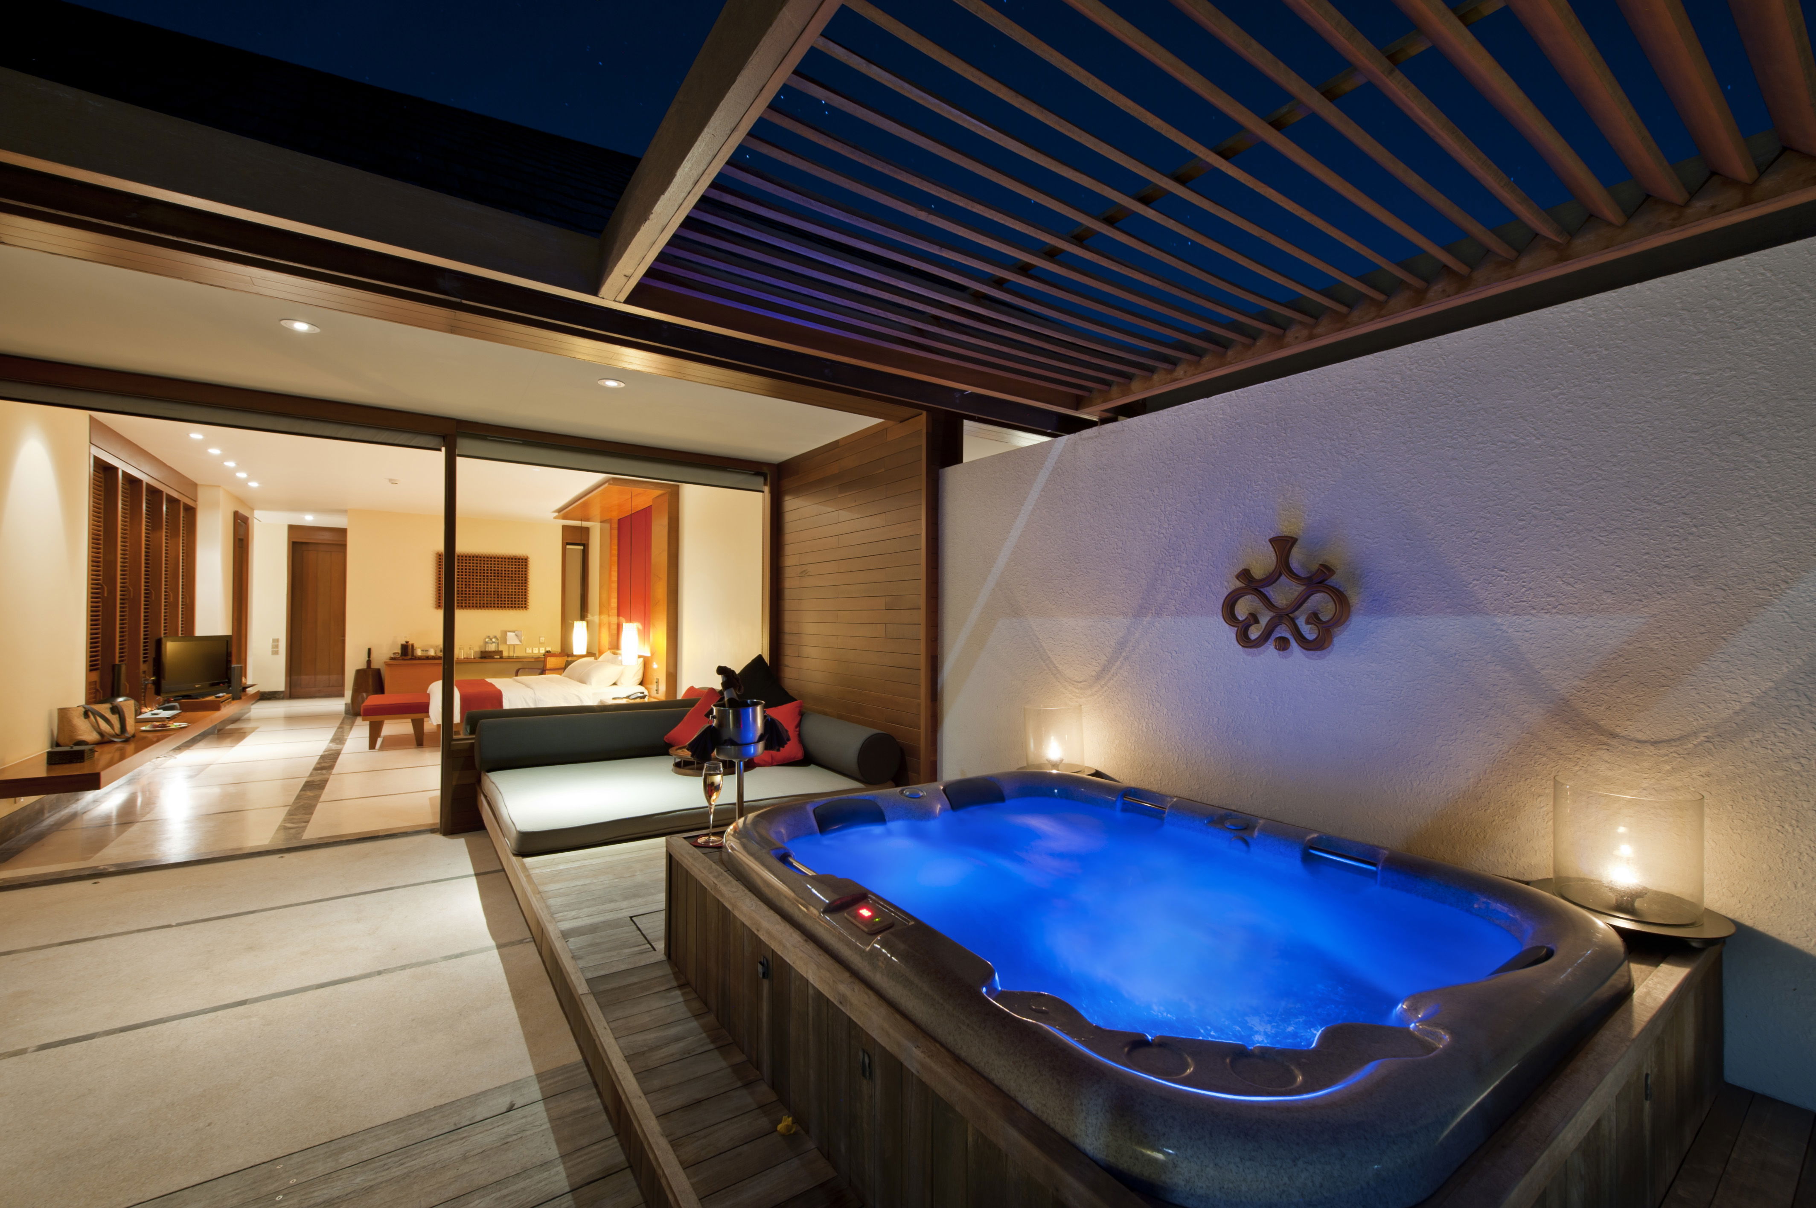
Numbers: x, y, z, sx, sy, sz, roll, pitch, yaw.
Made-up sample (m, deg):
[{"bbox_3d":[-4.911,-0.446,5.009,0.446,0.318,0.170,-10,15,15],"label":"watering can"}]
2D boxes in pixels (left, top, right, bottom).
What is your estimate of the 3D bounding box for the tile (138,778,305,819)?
[{"bbox_3d":[-4.104,1.191,4.296,0.592,0.020,0.903,1,-1,-35],"label":"tile"}]

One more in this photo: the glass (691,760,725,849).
[{"bbox_3d":[-0.613,0.624,2.208,0.080,0.247,0.080,1,-1,-35],"label":"glass"}]

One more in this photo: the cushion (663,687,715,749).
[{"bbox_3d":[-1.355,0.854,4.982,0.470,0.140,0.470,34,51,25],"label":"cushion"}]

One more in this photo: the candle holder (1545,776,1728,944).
[{"bbox_3d":[1.598,0.557,1.576,0.320,0.290,0.320,1,-1,-35],"label":"candle holder"}]

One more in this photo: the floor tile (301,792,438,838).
[{"bbox_3d":[-3.022,1.190,4.024,0.584,0.020,0.793,1,-1,-35],"label":"floor tile"}]

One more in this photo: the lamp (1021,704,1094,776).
[{"bbox_3d":[0.651,0.606,3.158,0.265,0.285,0.265,0,-1,0],"label":"lamp"}]

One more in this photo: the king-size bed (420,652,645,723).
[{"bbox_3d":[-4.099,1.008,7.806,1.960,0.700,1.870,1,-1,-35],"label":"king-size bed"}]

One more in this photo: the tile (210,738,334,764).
[{"bbox_3d":[-5.672,1.332,6.332,0.680,0.015,0.965,1,-1,-35],"label":"tile"}]

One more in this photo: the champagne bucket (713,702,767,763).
[{"bbox_3d":[-0.669,0.509,2.798,0.205,0.220,0.205,0,-1,0],"label":"champagne bucket"}]

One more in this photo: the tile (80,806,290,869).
[{"bbox_3d":[-3.613,1.181,3.605,0.592,0.020,0.793,1,-1,-35],"label":"tile"}]

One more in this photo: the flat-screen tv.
[{"bbox_3d":[-5.346,0.452,5.282,0.075,0.435,0.665,0,-1,-11],"label":"flat-screen tv"}]

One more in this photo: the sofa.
[{"bbox_3d":[-1.411,0.962,4.493,2.142,0.419,1.814,1,-1,-35],"label":"sofa"}]

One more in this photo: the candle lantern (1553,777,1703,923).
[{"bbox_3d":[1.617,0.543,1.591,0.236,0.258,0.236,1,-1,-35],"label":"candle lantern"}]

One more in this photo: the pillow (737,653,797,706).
[{"bbox_3d":[-1.101,0.735,5.289,0.470,0.470,0.140,-52,9,-32],"label":"pillow"}]

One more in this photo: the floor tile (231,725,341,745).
[{"bbox_3d":[-5.670,1.224,6.506,0.592,0.020,0.903,1,-1,-35],"label":"floor tile"}]

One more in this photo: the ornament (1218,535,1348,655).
[{"bbox_3d":[1.246,-0.033,2.355,0.045,0.380,0.405,1,-1,-35],"label":"ornament"}]

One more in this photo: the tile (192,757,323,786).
[{"bbox_3d":[-5.114,1.323,5.554,0.680,0.015,0.950,1,-1,-35],"label":"tile"}]

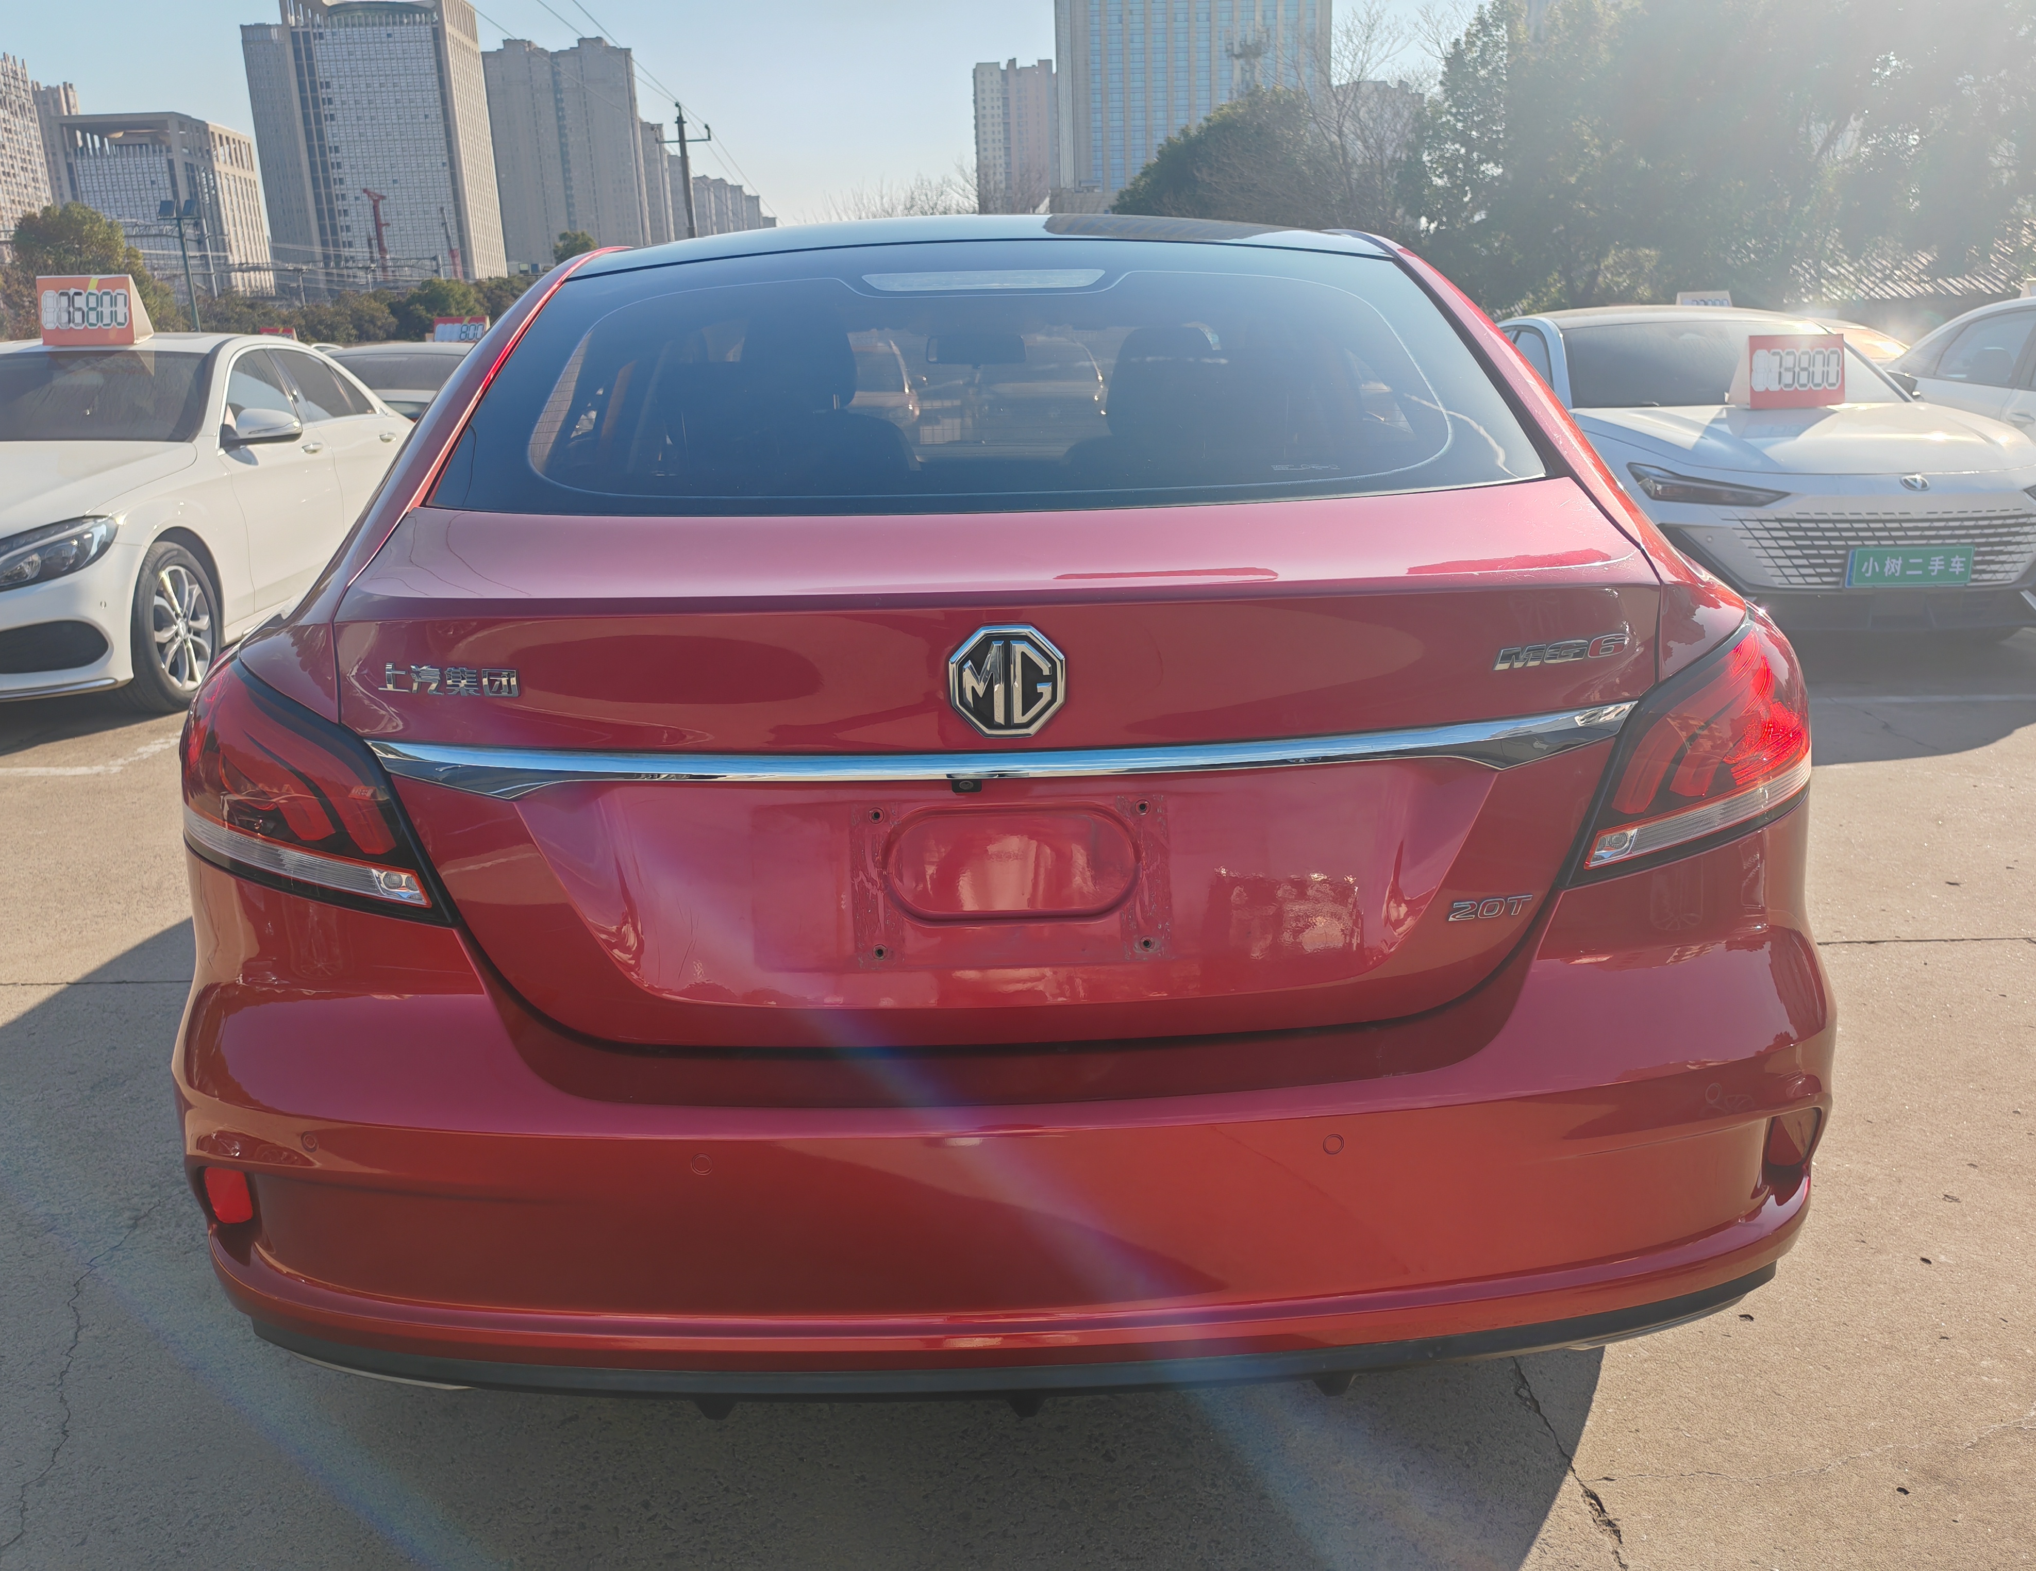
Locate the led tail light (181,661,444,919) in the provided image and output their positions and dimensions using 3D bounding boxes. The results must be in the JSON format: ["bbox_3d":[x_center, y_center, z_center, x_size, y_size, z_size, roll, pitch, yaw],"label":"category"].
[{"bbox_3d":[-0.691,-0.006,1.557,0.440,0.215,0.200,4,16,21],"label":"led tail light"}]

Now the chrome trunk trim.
[{"bbox_3d":[-0.010,-0.026,1.364,1.110,0.055,0.160,-2,15,-1],"label":"chrome trunk trim"}]

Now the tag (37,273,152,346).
[{"bbox_3d":[-4.246,-2.174,7.480,0.420,0.305,0.190,-4,15,-5],"label":"tag"}]

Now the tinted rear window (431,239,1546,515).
[{"bbox_3d":[-0.036,-0.473,1.812,1.110,0.090,0.720,-3,38,0],"label":"tinted rear window"}]

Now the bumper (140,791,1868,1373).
[{"bbox_3d":[-0.006,0.283,1.586,1.800,0.430,0.520,-2,15,-1],"label":"bumper"}]

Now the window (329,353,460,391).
[{"bbox_3d":[-4.728,-3.222,12.708,1.240,0.120,0.600,-3,44,0],"label":"window"}]

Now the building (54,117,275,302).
[{"bbox_3d":[-224.986,-141.068,440.599,29.000,67.500,48.000,-3,15,0],"label":"building"}]

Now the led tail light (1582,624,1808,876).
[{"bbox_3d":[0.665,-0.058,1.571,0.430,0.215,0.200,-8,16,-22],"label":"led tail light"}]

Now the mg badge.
[{"bbox_3d":[-0.009,-0.082,1.297,0.091,0.089,0.016,-2,15,-1],"label":"mg badge"}]

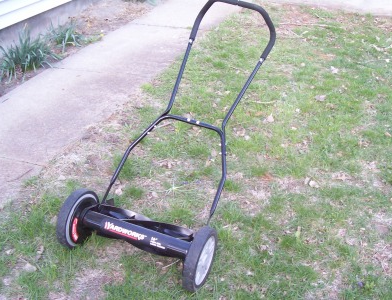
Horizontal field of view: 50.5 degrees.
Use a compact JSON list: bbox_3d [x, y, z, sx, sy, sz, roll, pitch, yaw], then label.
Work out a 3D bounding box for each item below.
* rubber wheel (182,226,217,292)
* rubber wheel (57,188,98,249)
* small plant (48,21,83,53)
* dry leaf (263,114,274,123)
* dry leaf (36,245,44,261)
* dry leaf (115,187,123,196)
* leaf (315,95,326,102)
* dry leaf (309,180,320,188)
[{"bbox_3d":[0.017,0.424,1.627,0.045,0.250,0.250,14,36,19],"label":"rubber wheel"},{"bbox_3d":[-0.506,0.294,1.808,0.045,0.250,0.250,14,36,19],"label":"rubber wheel"},{"bbox_3d":[-1.234,-1.089,3.872,0.290,0.250,0.260,-9,35,-15],"label":"small plant"},{"bbox_3d":[0.487,-0.211,2.783,0.072,0.032,0.052,7,34,9],"label":"dry leaf"},{"bbox_3d":[-0.665,0.439,1.780,0.033,0.025,0.068,-15,37,-23],"label":"dry leaf"},{"bbox_3d":[-0.395,0.213,2.133,0.038,0.020,0.046,-6,34,-11],"label":"dry leaf"},{"bbox_3d":[0.916,-0.376,3.054,0.080,0.025,0.045,11,35,15],"label":"leaf"},{"bbox_3d":[0.628,0.184,2.206,0.052,0.020,0.036,12,35,16],"label":"dry leaf"}]

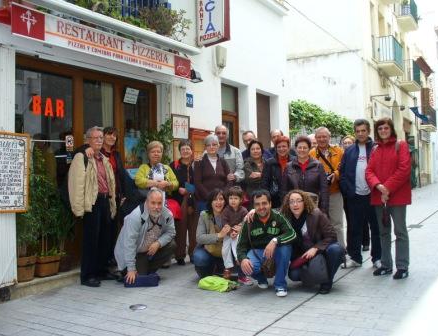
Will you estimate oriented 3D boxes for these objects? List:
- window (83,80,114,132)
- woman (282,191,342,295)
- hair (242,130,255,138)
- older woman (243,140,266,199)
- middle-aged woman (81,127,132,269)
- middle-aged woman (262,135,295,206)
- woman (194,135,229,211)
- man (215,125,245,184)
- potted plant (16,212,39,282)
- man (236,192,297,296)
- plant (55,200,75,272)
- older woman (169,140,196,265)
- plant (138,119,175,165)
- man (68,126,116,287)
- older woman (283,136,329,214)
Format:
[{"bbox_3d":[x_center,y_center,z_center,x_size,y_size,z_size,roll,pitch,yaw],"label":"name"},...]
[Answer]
[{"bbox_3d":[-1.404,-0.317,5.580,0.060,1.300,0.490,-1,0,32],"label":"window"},{"bbox_3d":[0.922,0.700,4.720,0.540,0.970,0.620,-1,0,25],"label":"woman"},{"bbox_3d":[0.400,-0.457,6.500,0.170,0.120,0.190,-1,0,-5],"label":"hair"},{"bbox_3d":[0.470,0.425,6.000,0.460,1.530,0.340,-1,0,-15],"label":"older woman"},{"bbox_3d":[-1.228,0.358,5.320,0.560,1.610,0.420,-1,0,-18],"label":"middle-aged woman"},{"bbox_3d":[0.750,0.398,5.700,0.480,1.580,0.340,-1,0,6],"label":"middle-aged woman"},{"bbox_3d":[-0.090,0.396,5.750,0.480,1.590,0.350,-1,0,-3],"label":"woman"},{"bbox_3d":[0.109,0.318,6.120,0.540,1.740,0.370,-1,0,10],"label":"man"},{"bbox_3d":[-1.930,0.735,4.770,0.290,0.780,0.310,-1,0,32],"label":"potted plant"},{"bbox_3d":[0.455,0.700,4.700,0.520,0.960,0.740,-1,0,3],"label":"man"},{"bbox_3d":[-1.689,0.730,5.270,0.250,0.790,0.250,-1,0,31],"label":"plant"},{"bbox_3d":[-0.445,0.435,6.000,0.440,1.560,0.340,-1,0,-6],"label":"older woman"},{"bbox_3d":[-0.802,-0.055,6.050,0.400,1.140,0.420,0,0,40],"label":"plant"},{"bbox_3d":[-1.358,0.381,5.120,0.510,1.670,0.370,-1,0,-38],"label":"man"},{"bbox_3d":[0.970,0.412,5.400,0.530,1.550,0.360,-1,0,8],"label":"older woman"}]

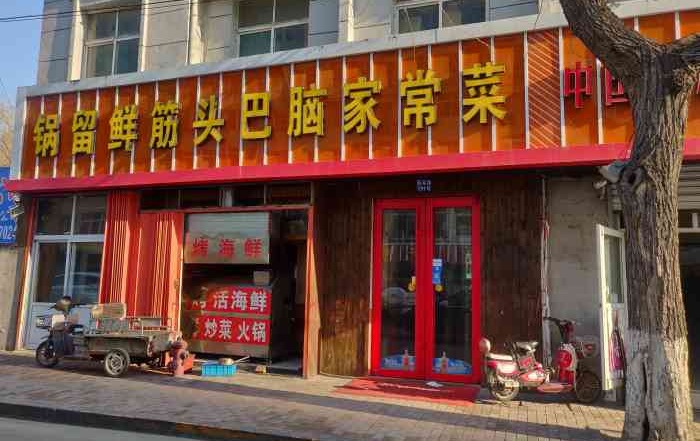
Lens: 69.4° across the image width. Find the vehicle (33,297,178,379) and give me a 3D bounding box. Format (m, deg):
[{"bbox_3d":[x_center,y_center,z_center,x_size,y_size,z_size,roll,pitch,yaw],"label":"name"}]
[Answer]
[{"bbox_3d":[-4.057,1.873,8.265,2.310,1.120,0.900,0,-7,10],"label":"vehicle"}]

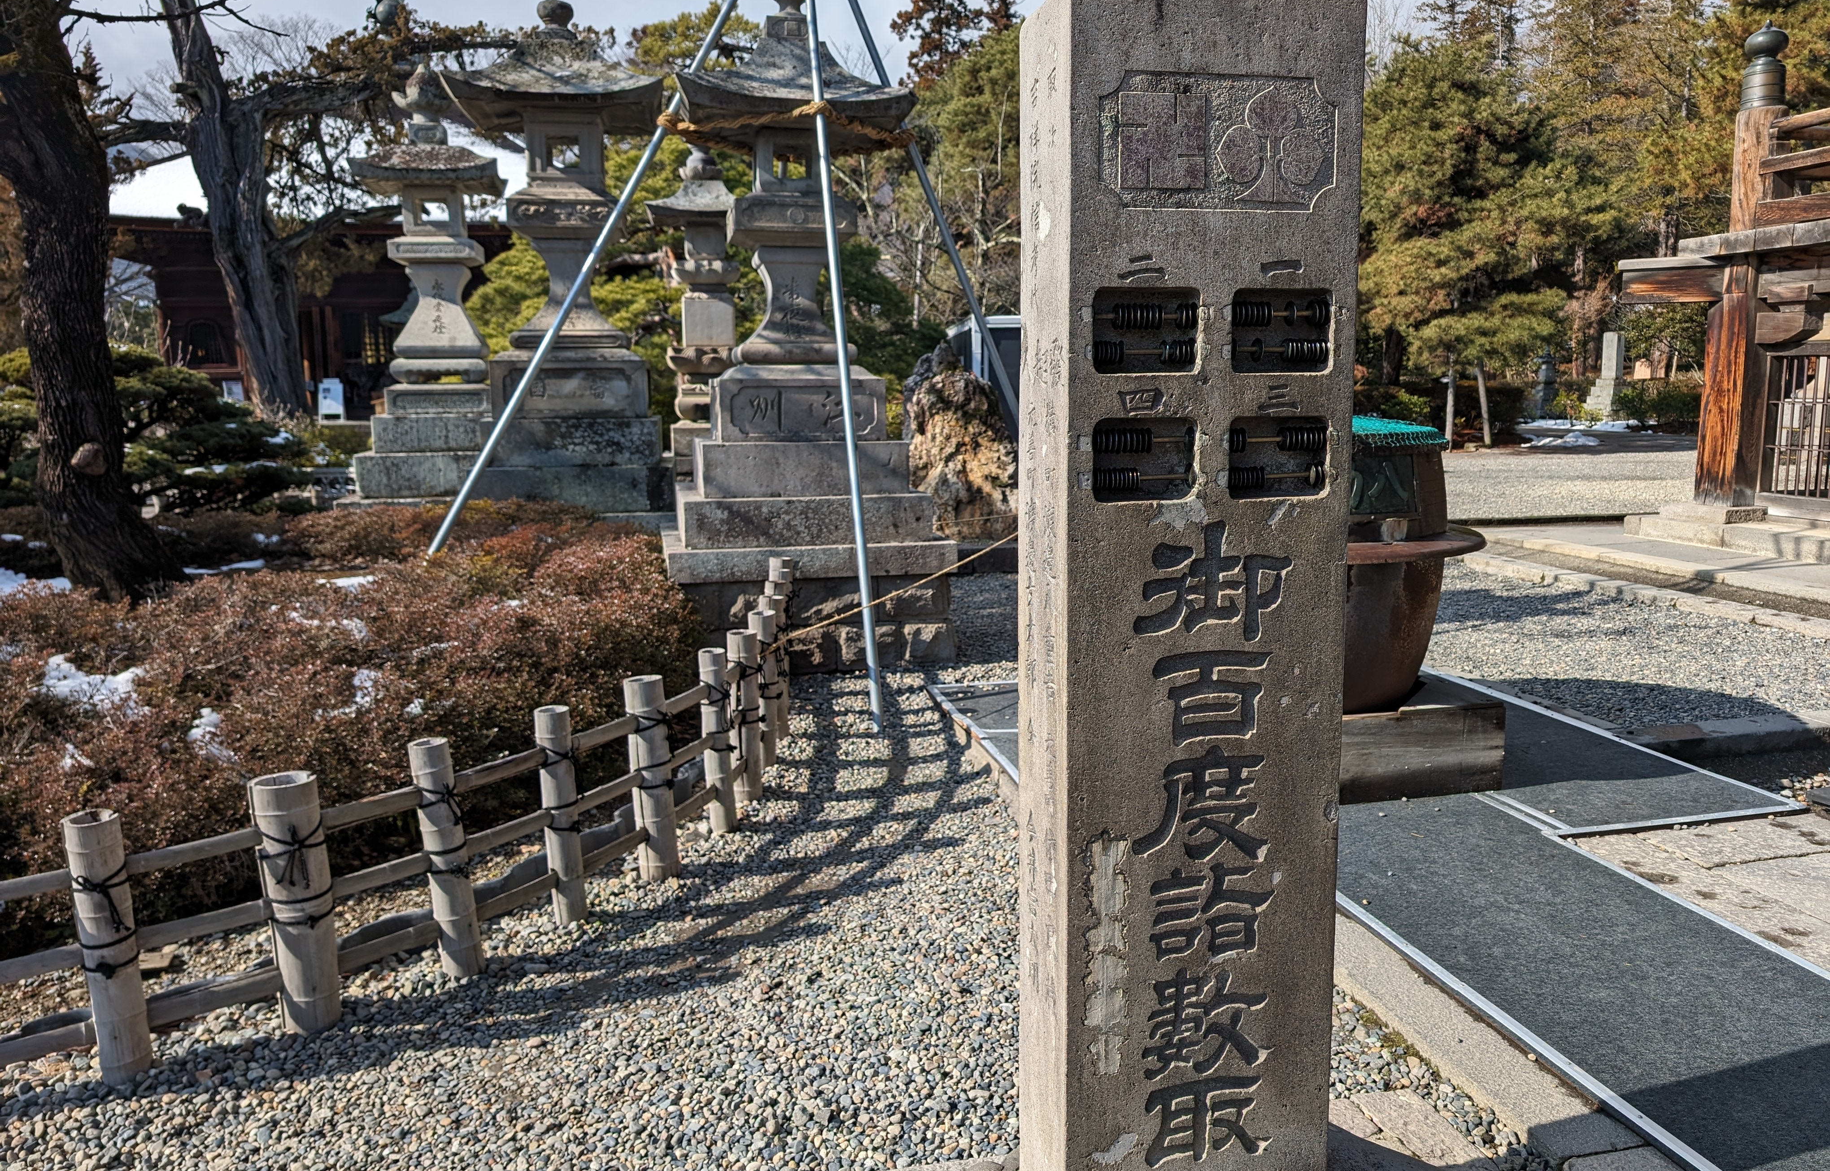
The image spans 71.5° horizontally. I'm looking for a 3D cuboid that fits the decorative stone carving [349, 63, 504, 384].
[{"bbox_3d":[-3.349,-2.516,8.915,0.980,2.174,0.980,-2,9,-13],"label":"decorative stone carving"}]

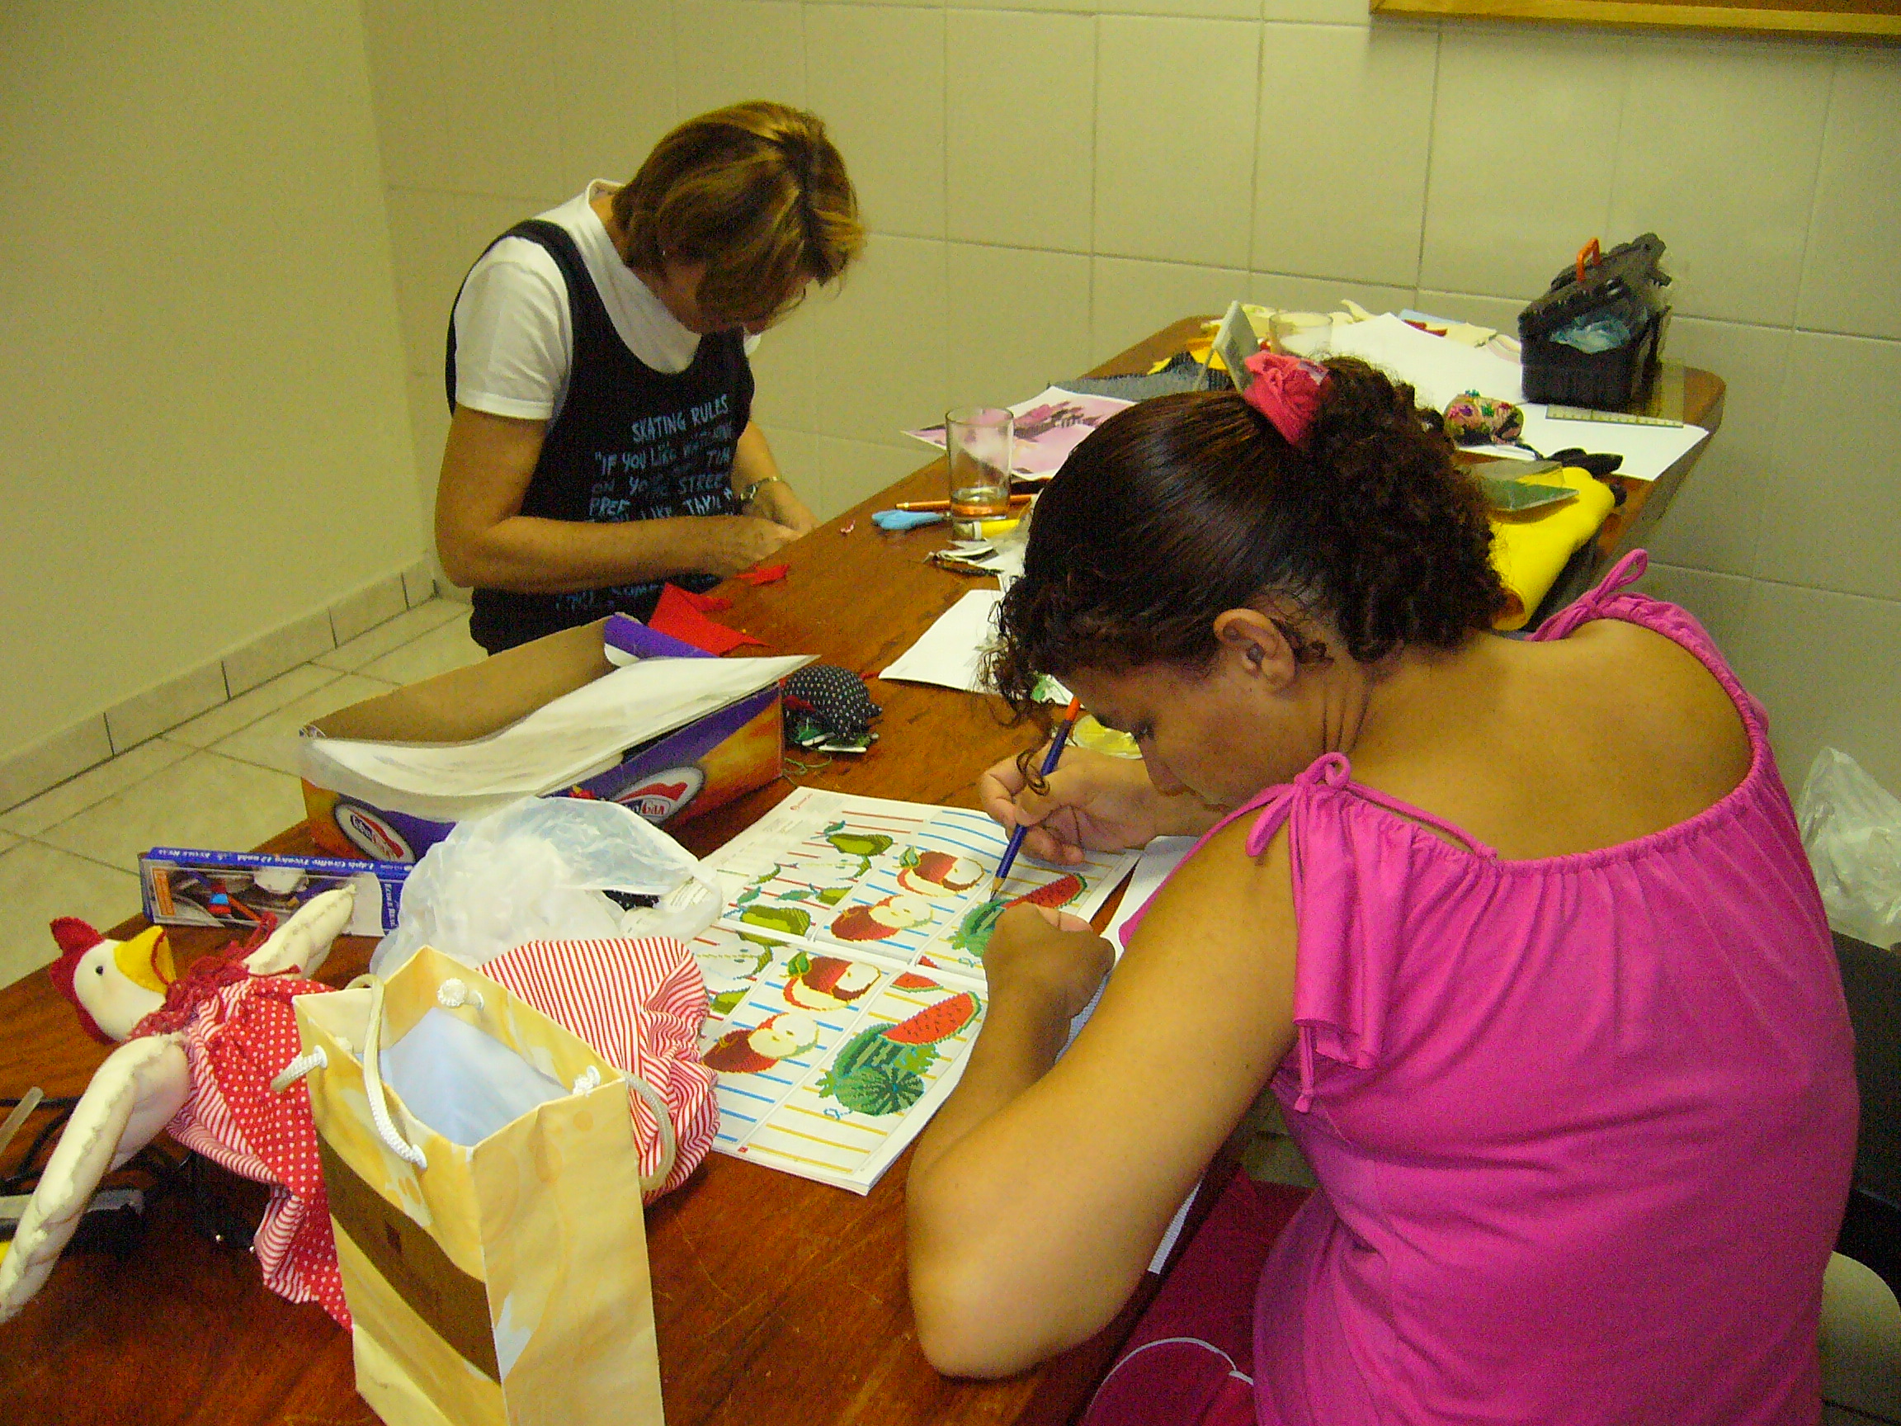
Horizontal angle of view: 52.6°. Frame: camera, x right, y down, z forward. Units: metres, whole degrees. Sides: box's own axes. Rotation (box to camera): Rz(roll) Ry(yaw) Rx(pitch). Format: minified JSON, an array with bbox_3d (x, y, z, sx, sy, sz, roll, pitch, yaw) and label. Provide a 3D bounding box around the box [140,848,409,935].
[{"bbox_3d":[-0.451,0.121,1.291,0.186,0.046,0.018,3,26,9],"label":"box"}]

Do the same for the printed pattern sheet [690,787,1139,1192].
[{"bbox_3d":[-0.079,0.158,1.245,0.270,0.010,0.400,11,28,23],"label":"printed pattern sheet"}]

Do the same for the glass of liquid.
[{"bbox_3d":[0.031,-0.256,1.980,0.067,0.110,0.067,-1,26,0],"label":"glass of liquid"}]

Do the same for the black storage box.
[{"bbox_3d":[0.777,-0.472,2.307,0.148,0.186,0.172,11,28,24],"label":"black storage box"}]

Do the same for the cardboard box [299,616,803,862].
[{"bbox_3d":[-0.301,0.030,1.442,0.216,0.074,0.283,22,34,39],"label":"cardboard box"}]

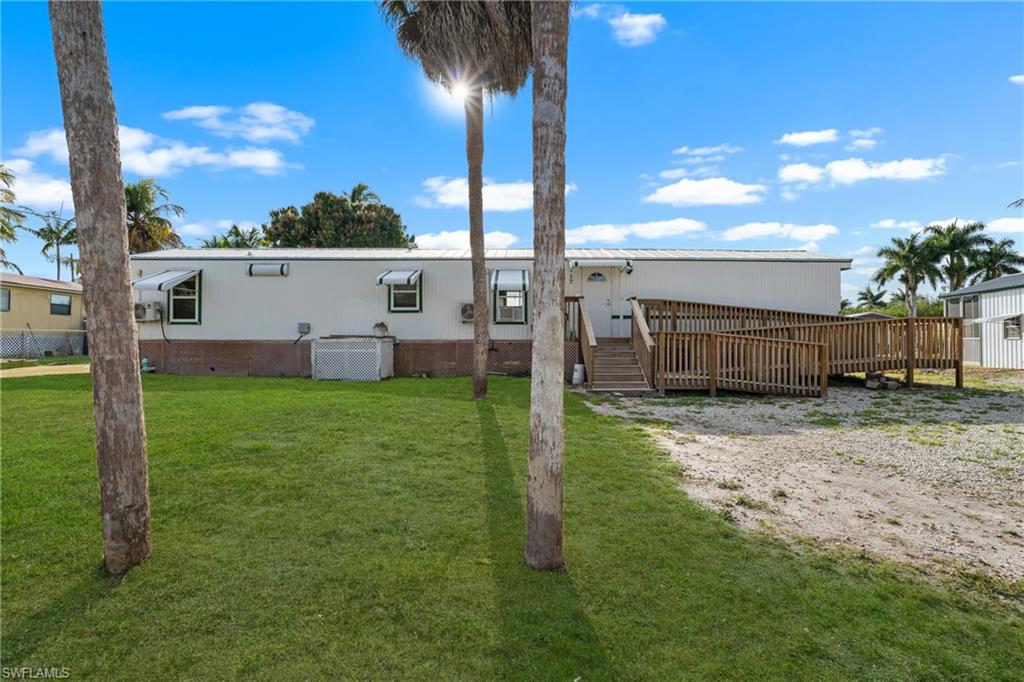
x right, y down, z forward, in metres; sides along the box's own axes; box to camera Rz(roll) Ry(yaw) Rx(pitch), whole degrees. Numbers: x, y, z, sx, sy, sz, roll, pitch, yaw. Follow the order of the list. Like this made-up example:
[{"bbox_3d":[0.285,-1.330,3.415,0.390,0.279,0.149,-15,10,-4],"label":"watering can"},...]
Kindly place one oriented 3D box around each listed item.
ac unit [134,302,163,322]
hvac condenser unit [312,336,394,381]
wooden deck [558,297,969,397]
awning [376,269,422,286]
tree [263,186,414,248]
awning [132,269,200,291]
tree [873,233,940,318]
[{"bbox_3d":[-10.550,-0.820,13.070,0.800,0.550,0.320,0,0,0],"label":"ac unit"},{"bbox_3d":[-4.390,0.480,12.700,1.830,1.160,1.280,0,0,0],"label":"hvac condenser unit"},{"bbox_3d":[5.980,0.030,11.500,9.700,2.350,3.650,0,0,0],"label":"wooden deck"},{"bbox_3d":[-3.150,-1.800,12.880,1.080,0.570,0.930,0,0,0],"label":"awning"},{"bbox_3d":[-9.500,-3.500,25.000,8.600,9.400,8.400,0,0,0],"label":"tree"},{"bbox_3d":[-9.670,-1.710,12.720,1.110,0.760,1.220,0,0,0],"label":"awning"},{"bbox_3d":[26.100,-2.900,30.000,4.500,8.200,4.500,0,0,0],"label":"tree"}]

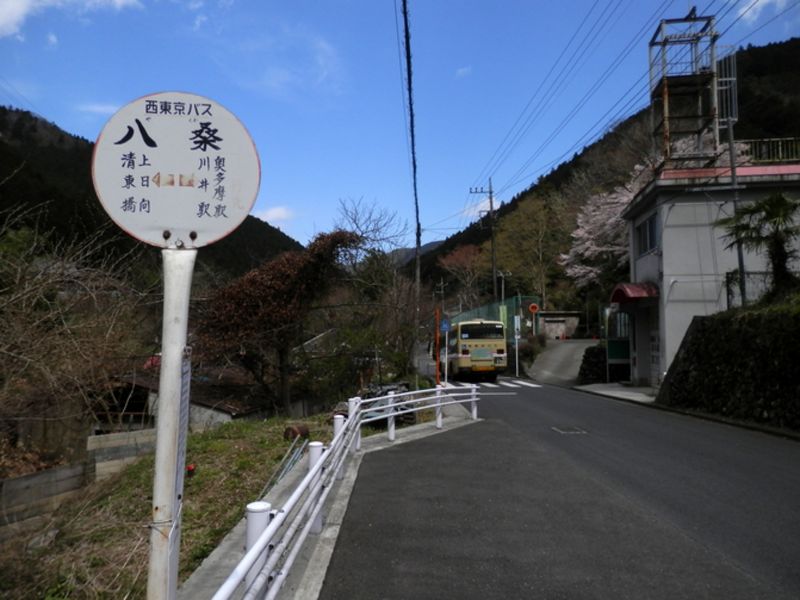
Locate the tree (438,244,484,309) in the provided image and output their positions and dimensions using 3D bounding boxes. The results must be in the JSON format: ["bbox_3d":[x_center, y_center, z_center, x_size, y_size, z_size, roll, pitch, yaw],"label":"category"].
[{"bbox_3d":[6.918,-2.194,65.000,5.000,8.000,5.000,0,-2,0],"label":"tree"}]

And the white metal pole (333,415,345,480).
[{"bbox_3d":[-0.755,1.831,7.150,0.120,0.800,0.120,0,-2,0],"label":"white metal pole"}]

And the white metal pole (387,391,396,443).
[{"bbox_3d":[-0.136,1.971,9.800,0.120,0.820,0.120,0,-2,0],"label":"white metal pole"}]

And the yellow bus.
[{"bbox_3d":[3.970,2.680,32.400,2.350,3.050,9.100,0,-3,-1],"label":"yellow bus"}]

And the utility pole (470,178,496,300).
[{"bbox_3d":[6.326,-2.940,43.000,1.800,12.200,0.500,0,-2,0],"label":"utility pole"}]

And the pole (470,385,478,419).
[{"bbox_3d":[1.670,2.284,12.900,0.120,0.800,0.120,0,-2,0],"label":"pole"}]

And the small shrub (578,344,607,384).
[{"bbox_3d":[8.205,2.735,24.500,1.200,1.650,1.250,0,-2,0],"label":"small shrub"}]

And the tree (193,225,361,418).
[{"bbox_3d":[-3.575,0.662,17.000,4.500,5.200,3.900,0,-2,0],"label":"tree"}]

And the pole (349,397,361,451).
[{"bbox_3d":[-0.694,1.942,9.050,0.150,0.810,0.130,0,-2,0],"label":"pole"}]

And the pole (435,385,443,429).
[{"bbox_3d":[0.763,2.093,11.300,0.120,0.830,0.120,0,-2,0],"label":"pole"}]

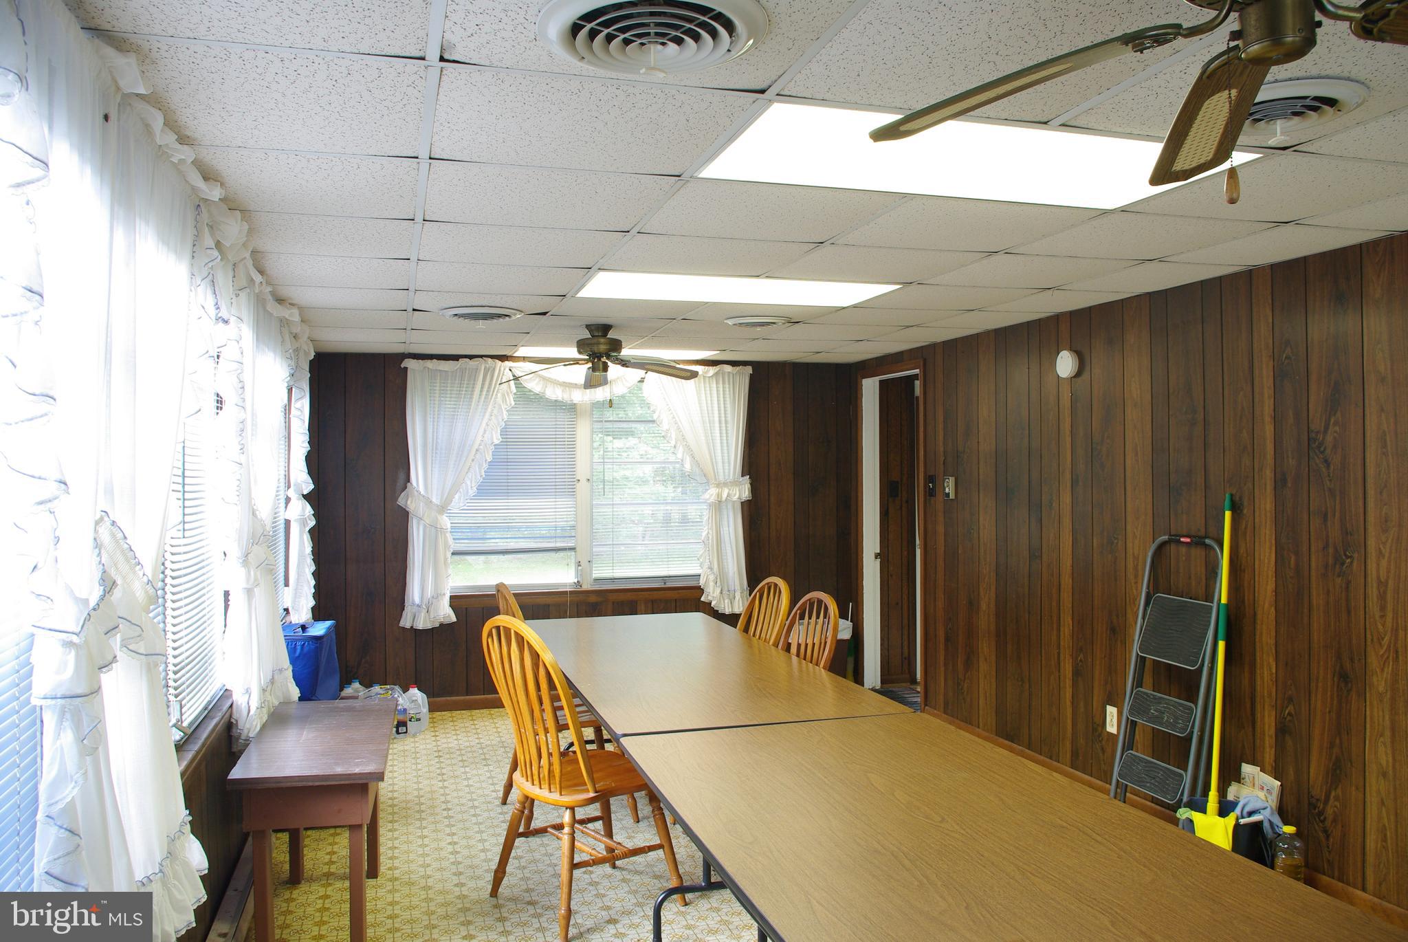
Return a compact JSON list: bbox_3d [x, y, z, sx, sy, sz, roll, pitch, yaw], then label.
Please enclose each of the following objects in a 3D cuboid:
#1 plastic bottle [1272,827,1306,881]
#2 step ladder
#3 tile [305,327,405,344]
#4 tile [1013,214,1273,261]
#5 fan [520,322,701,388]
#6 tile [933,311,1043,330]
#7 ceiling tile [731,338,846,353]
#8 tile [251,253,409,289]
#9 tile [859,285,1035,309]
[{"bbox_3d":[1.935,1.302,3.487,0.090,0.246,0.090,-1,0,-16],"label":"plastic bottle"},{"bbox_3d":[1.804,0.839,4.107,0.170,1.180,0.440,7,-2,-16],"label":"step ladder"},{"bbox_3d":[-1.834,-0.706,5.440,0.580,0.020,0.583,-1,0,-16],"label":"tile"},{"bbox_3d":[1.364,-0.739,3.320,0.615,0.022,0.603,-1,0,-16],"label":"tile"},{"bbox_3d":[-0.504,-0.561,5.142,1.040,0.300,1.040,-1,0,-16],"label":"fan"},{"bbox_3d":[1.361,-0.737,5.135,0.431,0.020,0.585,-1,0,-16],"label":"tile"},{"bbox_3d":[0.523,-0.730,6.148,0.609,0.020,0.589,0,0,-16],"label":"ceiling tile"},{"bbox_3d":[-1.315,-0.709,3.737,0.546,0.020,0.585,-1,0,-16],"label":"tile"},{"bbox_3d":[1.029,-0.738,4.467,0.615,0.022,0.603,-1,0,-16],"label":"tile"}]

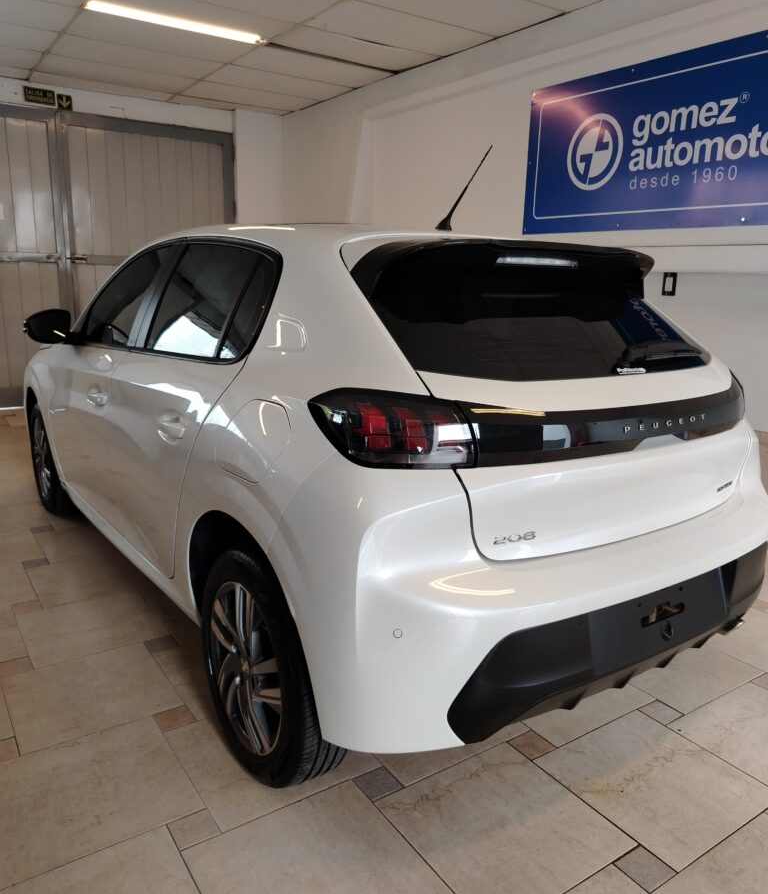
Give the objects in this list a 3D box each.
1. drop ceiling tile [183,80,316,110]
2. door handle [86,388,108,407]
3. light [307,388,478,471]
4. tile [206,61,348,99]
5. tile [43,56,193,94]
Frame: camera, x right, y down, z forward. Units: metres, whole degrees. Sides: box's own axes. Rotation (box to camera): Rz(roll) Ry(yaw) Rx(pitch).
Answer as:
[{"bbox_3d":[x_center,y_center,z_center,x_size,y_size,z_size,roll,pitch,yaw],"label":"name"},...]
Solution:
[{"bbox_3d":[-1.266,-3.317,6.722,1.200,0.020,0.605,-8,16,-34],"label":"drop ceiling tile"},{"bbox_3d":[-1.068,-0.186,2.648,0.045,0.072,0.195,-8,16,-35],"label":"door handle"},{"bbox_3d":[0.008,-0.045,1.454,0.280,0.155,0.220,-6,15,-27],"label":"light"},{"bbox_3d":[-0.922,-3.190,6.232,1.200,0.020,0.605,-8,16,-34],"label":"tile"},{"bbox_3d":[-2.287,-3.204,6.101,1.210,0.021,0.603,-8,17,-34],"label":"tile"}]

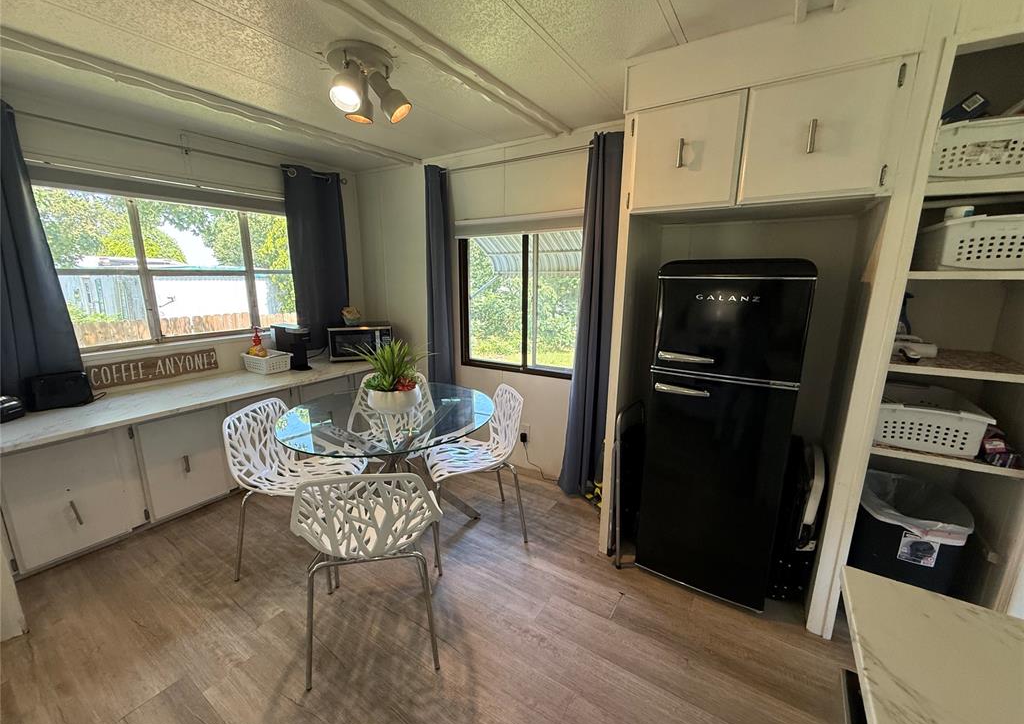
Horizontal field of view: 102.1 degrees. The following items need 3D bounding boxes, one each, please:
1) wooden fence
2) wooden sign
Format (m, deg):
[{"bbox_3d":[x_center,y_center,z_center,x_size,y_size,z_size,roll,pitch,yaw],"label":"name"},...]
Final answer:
[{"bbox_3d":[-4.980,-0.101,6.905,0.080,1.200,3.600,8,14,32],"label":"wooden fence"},{"bbox_3d":[-2.585,0.032,3.040,0.025,0.170,0.760,8,14,32],"label":"wooden sign"}]

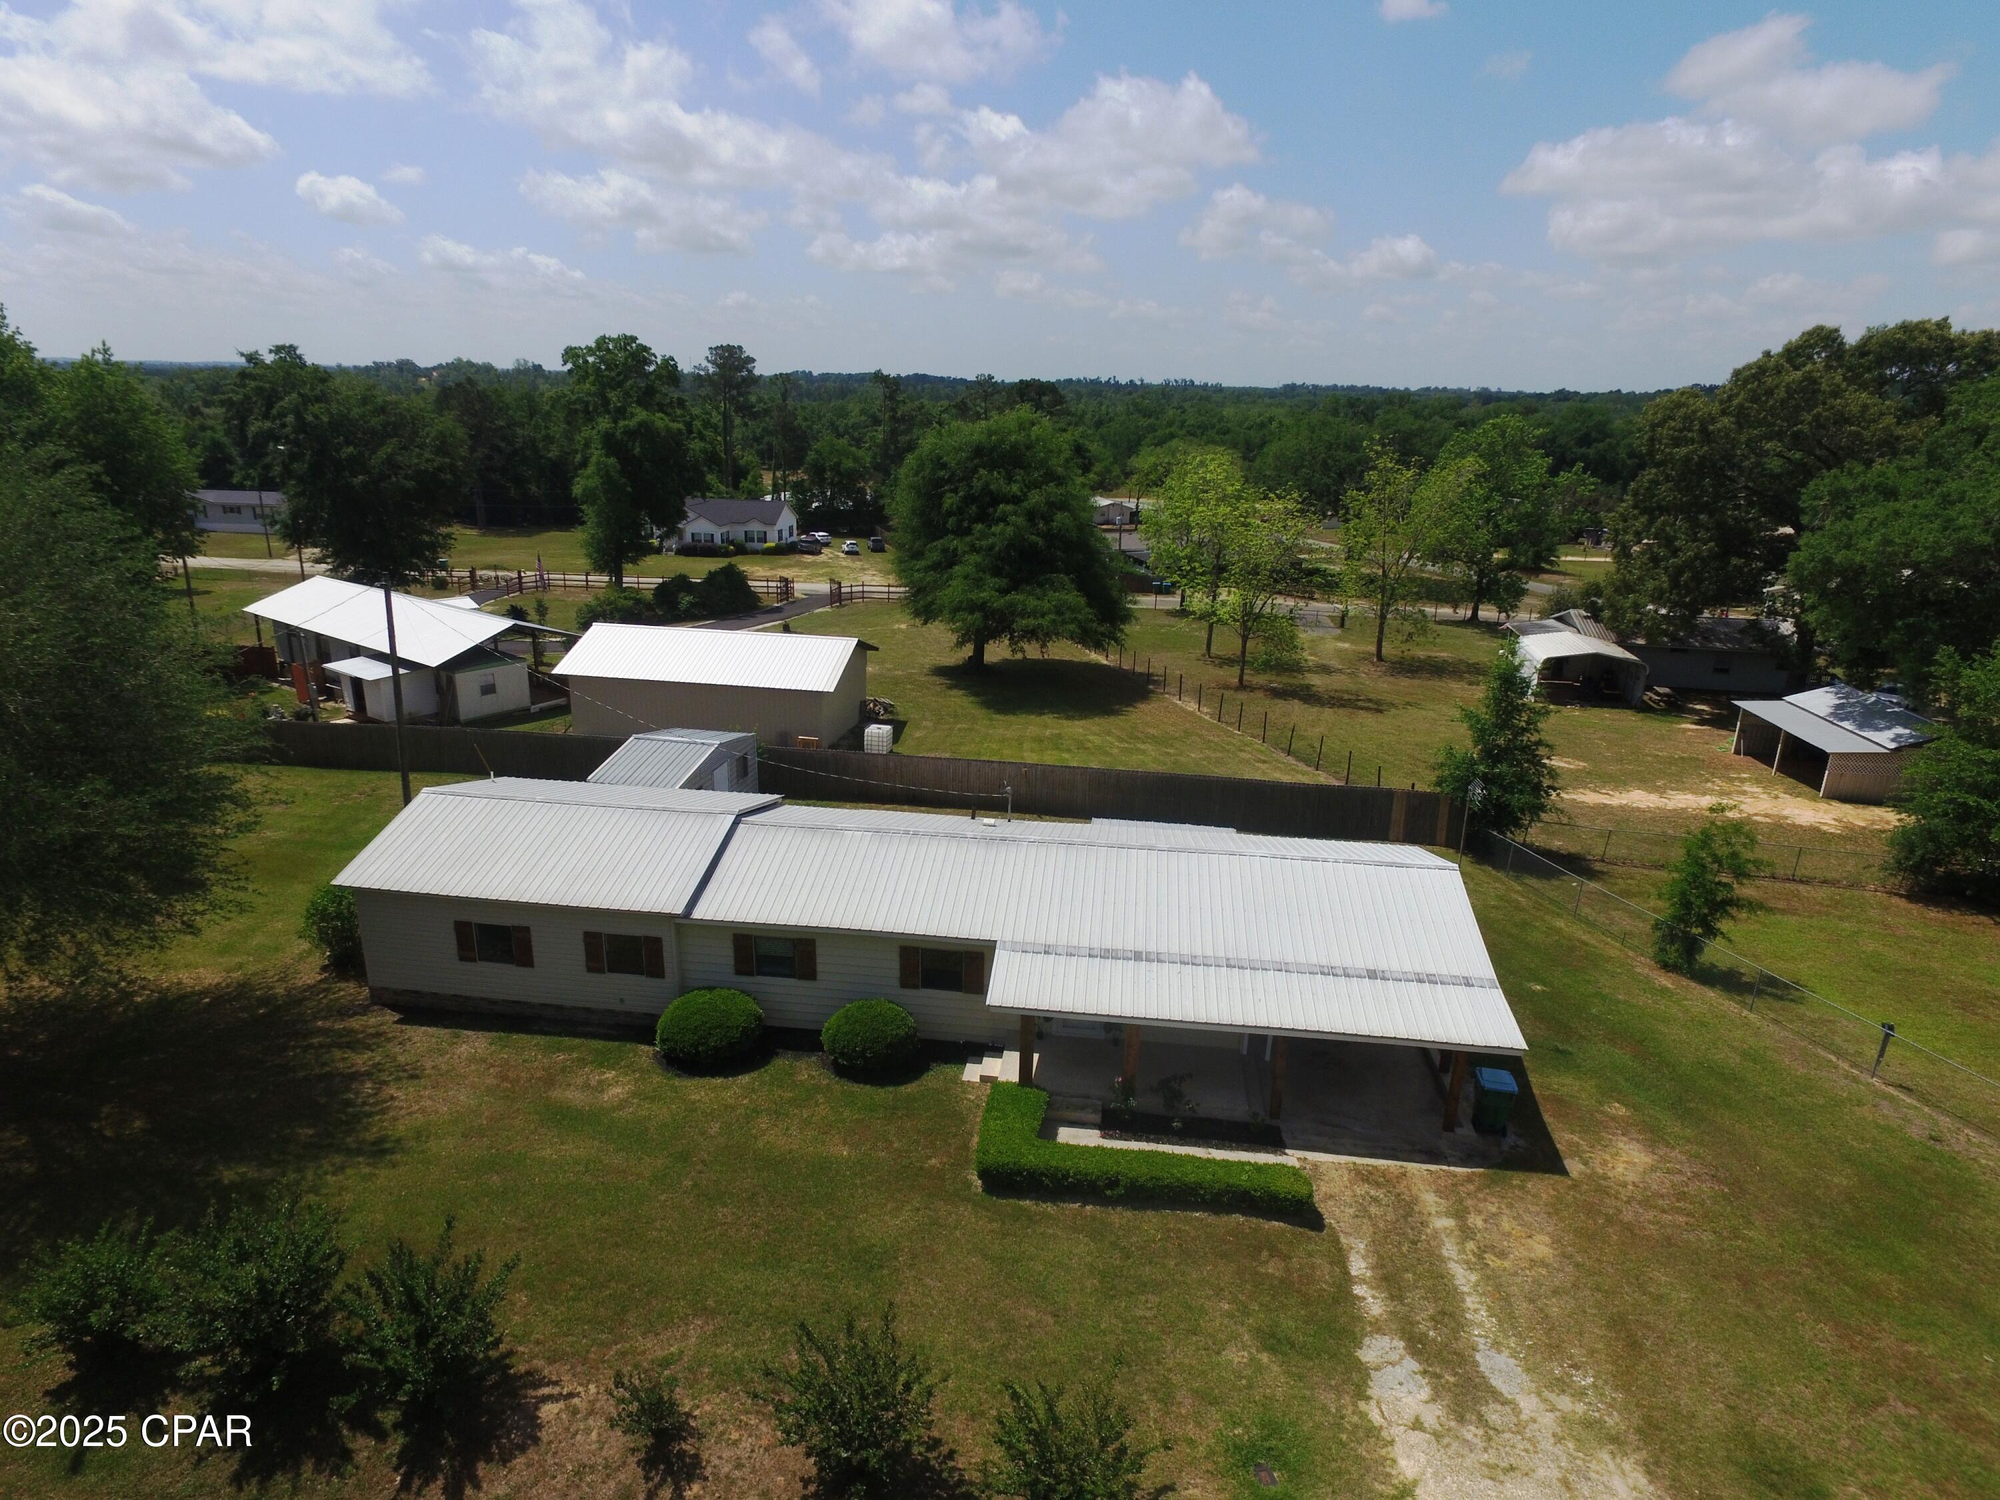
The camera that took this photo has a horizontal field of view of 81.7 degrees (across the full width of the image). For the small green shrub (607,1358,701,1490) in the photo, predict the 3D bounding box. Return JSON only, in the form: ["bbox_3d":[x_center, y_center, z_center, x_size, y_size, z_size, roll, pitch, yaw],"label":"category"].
[{"bbox_3d":[-4.577,8.486,15.028,0.980,1.050,0.980,4,18,6],"label":"small green shrub"}]

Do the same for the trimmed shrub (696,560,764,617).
[{"bbox_3d":[-19.566,-11.743,83.393,4.901,3.686,4.901,4,18,6],"label":"trimmed shrub"}]

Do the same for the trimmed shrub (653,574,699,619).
[{"bbox_3d":[-22.819,-10.884,81.520,3.391,3.040,3.391,4,18,6],"label":"trimmed shrub"}]

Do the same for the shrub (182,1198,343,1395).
[{"bbox_3d":[-10.118,7.589,15.904,2.100,2.700,2.100,1,18,0],"label":"shrub"}]

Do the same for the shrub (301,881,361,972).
[{"bbox_3d":[-15.798,4.295,27.435,1.600,2.200,1.600,1,18,0],"label":"shrub"}]

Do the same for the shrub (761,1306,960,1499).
[{"bbox_3d":[-1.810,8.141,14.684,2.250,2.050,2.250,4,18,6],"label":"shrub"}]

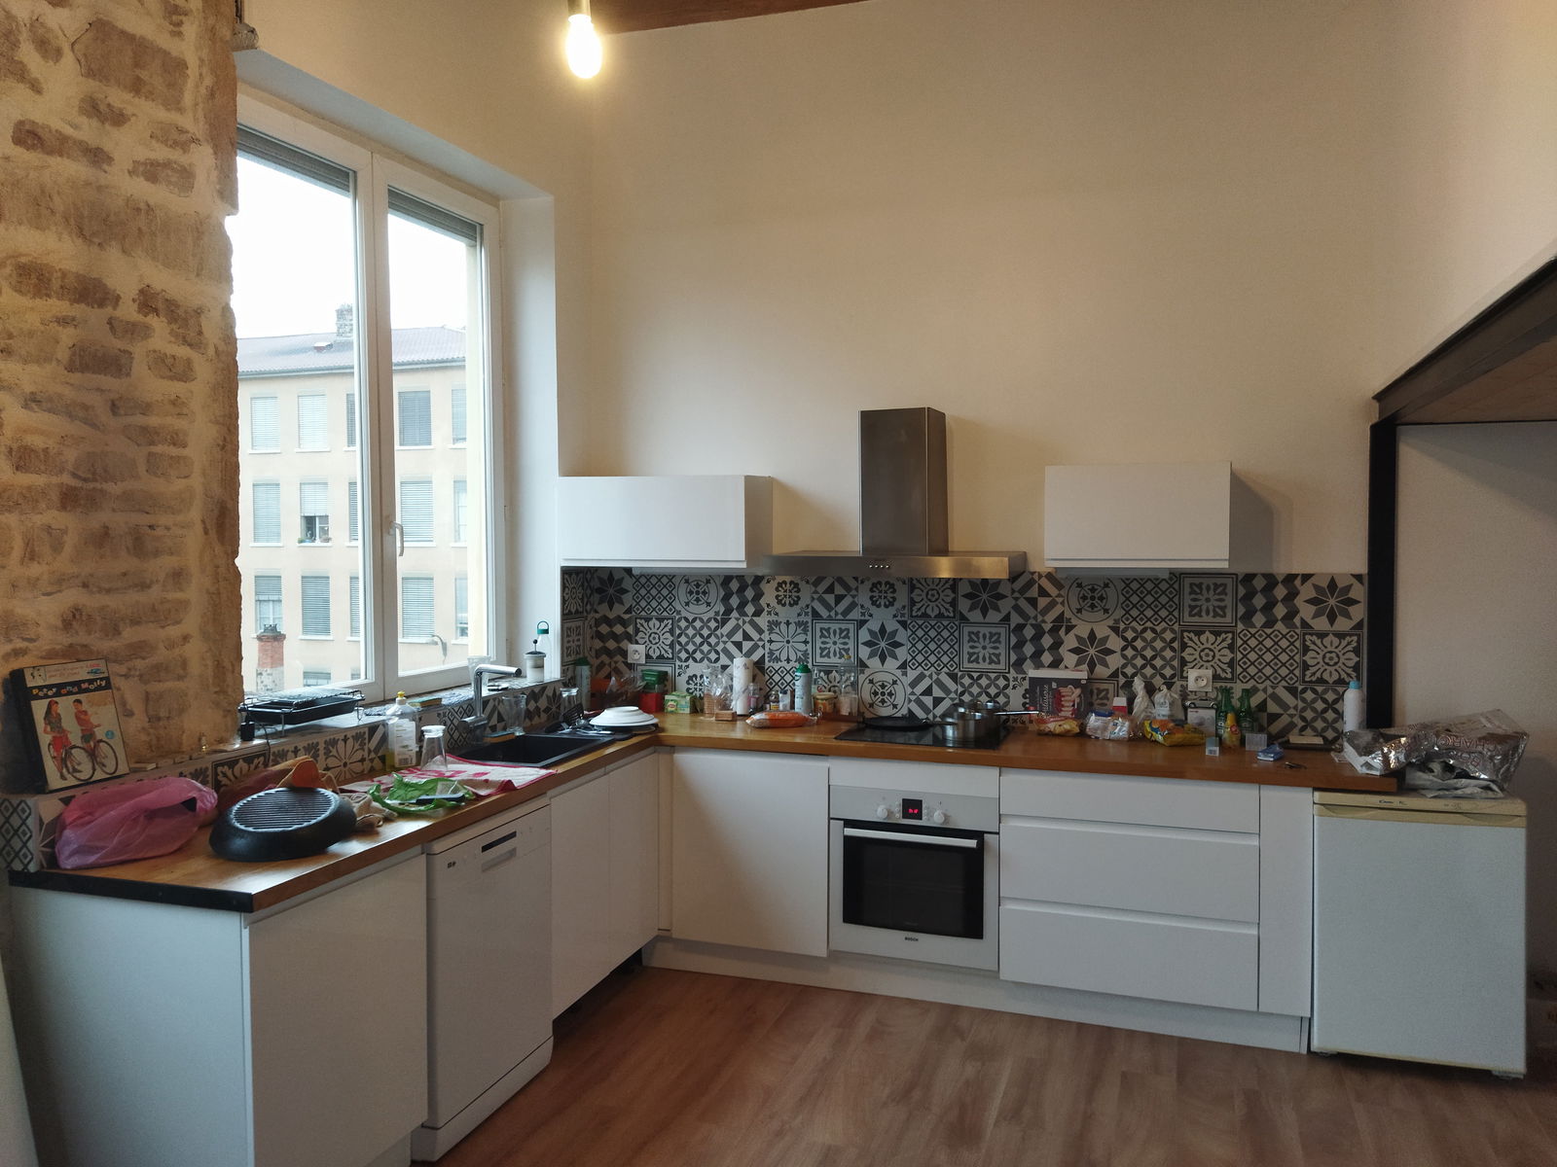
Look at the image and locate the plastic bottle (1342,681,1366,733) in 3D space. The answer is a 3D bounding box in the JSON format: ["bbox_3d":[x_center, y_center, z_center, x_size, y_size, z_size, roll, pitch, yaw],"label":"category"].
[{"bbox_3d":[1.966,0.451,4.139,0.072,0.225,0.072,1,3,19],"label":"plastic bottle"}]

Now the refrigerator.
[{"bbox_3d":[2.000,1.033,3.889,0.558,0.835,0.575,1,4,21],"label":"refrigerator"}]

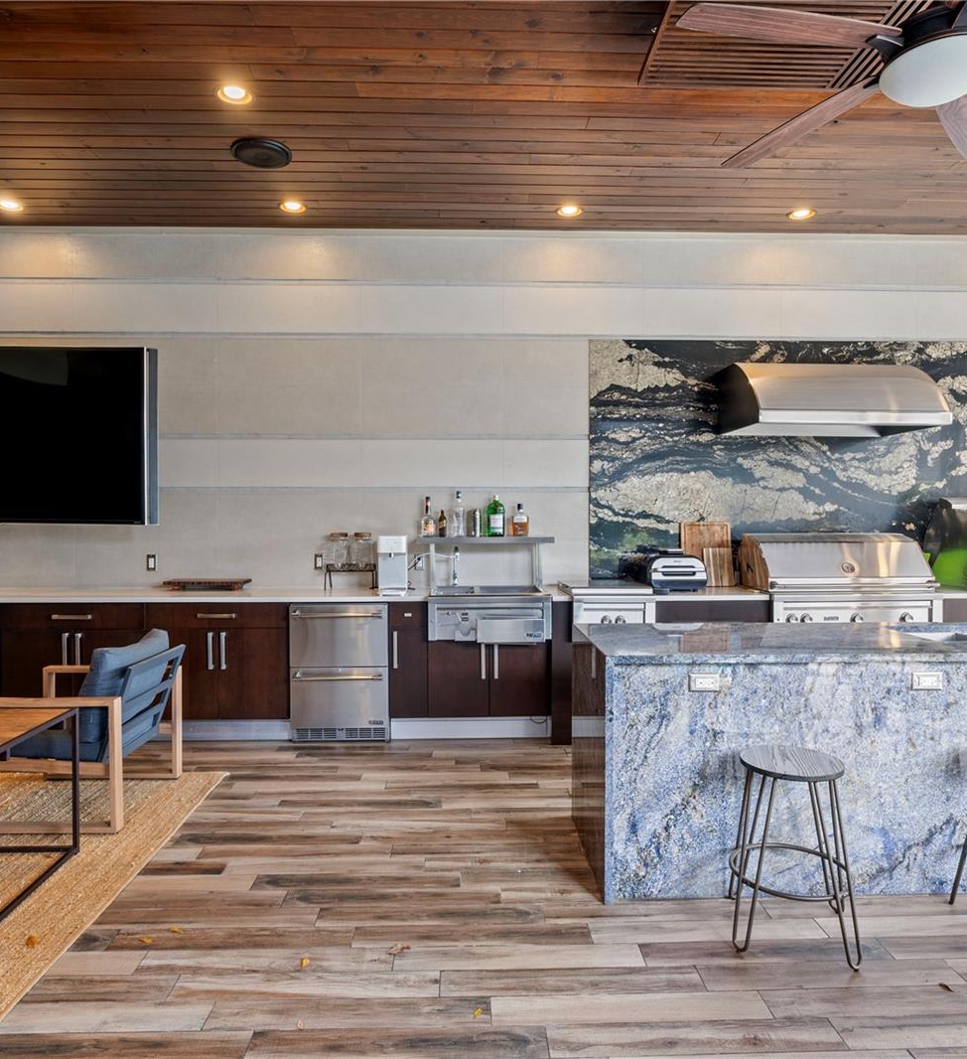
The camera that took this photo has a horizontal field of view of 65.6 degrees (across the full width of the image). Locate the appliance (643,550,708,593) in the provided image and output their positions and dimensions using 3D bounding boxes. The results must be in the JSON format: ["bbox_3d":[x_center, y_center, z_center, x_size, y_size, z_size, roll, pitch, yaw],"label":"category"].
[{"bbox_3d":[1.261,0.278,5.048,0.365,0.268,0.380,0,1,-2],"label":"appliance"}]

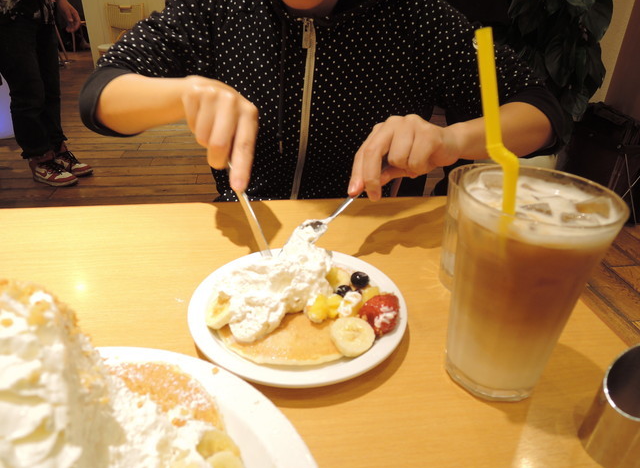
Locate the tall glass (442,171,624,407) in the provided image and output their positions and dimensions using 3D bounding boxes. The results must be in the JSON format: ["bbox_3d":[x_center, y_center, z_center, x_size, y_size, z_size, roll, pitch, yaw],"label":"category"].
[{"bbox_3d":[0.122,0.035,0.282,0.087,0.134,0.087,2,29,0],"label":"tall glass"}]

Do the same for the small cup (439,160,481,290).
[{"bbox_3d":[0.150,0.001,0.404,0.081,0.105,0.081,2,29,0],"label":"small cup"}]

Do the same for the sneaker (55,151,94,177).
[{"bbox_3d":[-1.449,-0.423,2.568,0.275,0.140,0.105,10,29,13],"label":"sneaker"}]

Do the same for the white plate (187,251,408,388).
[{"bbox_3d":[-0.015,0.060,0.343,0.163,0.021,0.163,2,29,-1],"label":"white plate"}]

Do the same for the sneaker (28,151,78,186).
[{"bbox_3d":[-1.457,-0.365,2.462,0.275,0.140,0.105,15,31,21],"label":"sneaker"}]

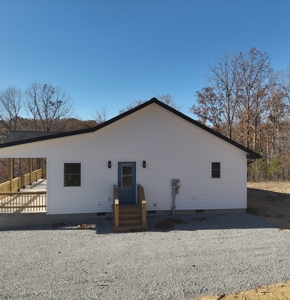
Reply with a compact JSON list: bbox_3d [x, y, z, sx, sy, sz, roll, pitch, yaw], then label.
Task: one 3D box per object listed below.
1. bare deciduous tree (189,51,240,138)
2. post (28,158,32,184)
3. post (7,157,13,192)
[{"bbox_3d":[8.500,-4.500,34.000,6.200,14.900,6.200,0,0,12],"label":"bare deciduous tree"},{"bbox_3d":[-8.940,1.540,21.600,0.200,2.470,0.200,0,0,-9],"label":"post"},{"bbox_3d":[-8.210,1.560,16.950,0.200,2.470,0.200,0,0,-9],"label":"post"}]

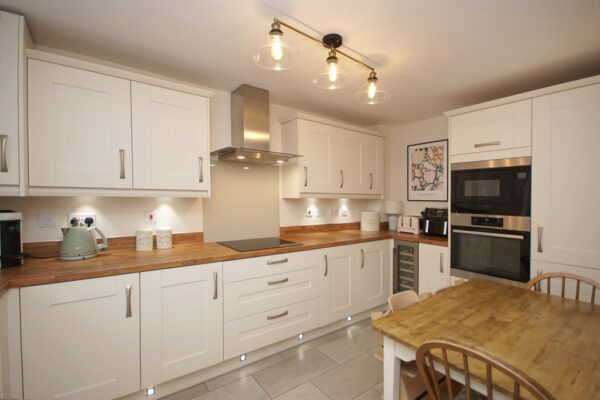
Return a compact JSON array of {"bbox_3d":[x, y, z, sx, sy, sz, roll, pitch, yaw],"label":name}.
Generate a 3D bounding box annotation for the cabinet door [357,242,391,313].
[{"bbox_3d":[0.804,0.812,2.724,0.502,0.719,0.025,0,0,-34],"label":"cabinet door"}]

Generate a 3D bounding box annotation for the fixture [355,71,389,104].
[{"bbox_3d":[0.547,-0.875,1.885,0.250,0.220,0.250,0,0,0],"label":"fixture"}]

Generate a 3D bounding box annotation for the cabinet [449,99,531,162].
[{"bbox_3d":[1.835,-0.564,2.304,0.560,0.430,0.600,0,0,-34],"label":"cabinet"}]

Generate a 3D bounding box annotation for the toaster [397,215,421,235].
[{"bbox_3d":[1.429,0.312,3.168,0.270,0.200,0.265,0,0,-43],"label":"toaster"}]

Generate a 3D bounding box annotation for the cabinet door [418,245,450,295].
[{"bbox_3d":[1.369,0.813,2.555,0.025,0.719,0.294,0,0,-34],"label":"cabinet door"}]

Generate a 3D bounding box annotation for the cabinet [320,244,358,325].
[{"bbox_3d":[0.388,0.810,2.449,0.494,0.719,0.025,0,0,-34],"label":"cabinet"}]

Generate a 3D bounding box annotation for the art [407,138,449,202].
[{"bbox_3d":[1.626,-0.354,3.212,0.025,0.750,0.527,0,0,-34],"label":"art"}]

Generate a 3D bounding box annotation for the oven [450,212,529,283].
[{"bbox_3d":[1.843,0.432,2.313,0.560,0.598,0.590,0,0,-34],"label":"oven"}]

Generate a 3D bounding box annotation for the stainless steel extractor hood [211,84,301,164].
[{"bbox_3d":[-0.394,-0.689,2.297,0.685,0.655,0.525,0,0,-34],"label":"stainless steel extractor hood"}]

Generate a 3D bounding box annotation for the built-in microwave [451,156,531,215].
[{"bbox_3d":[1.811,-0.102,2.280,0.500,0.465,0.592,0,0,-34],"label":"built-in microwave"}]

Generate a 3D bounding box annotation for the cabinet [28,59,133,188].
[{"bbox_3d":[-1.422,-0.437,1.686,0.487,0.720,0.335,0,0,-34],"label":"cabinet"}]

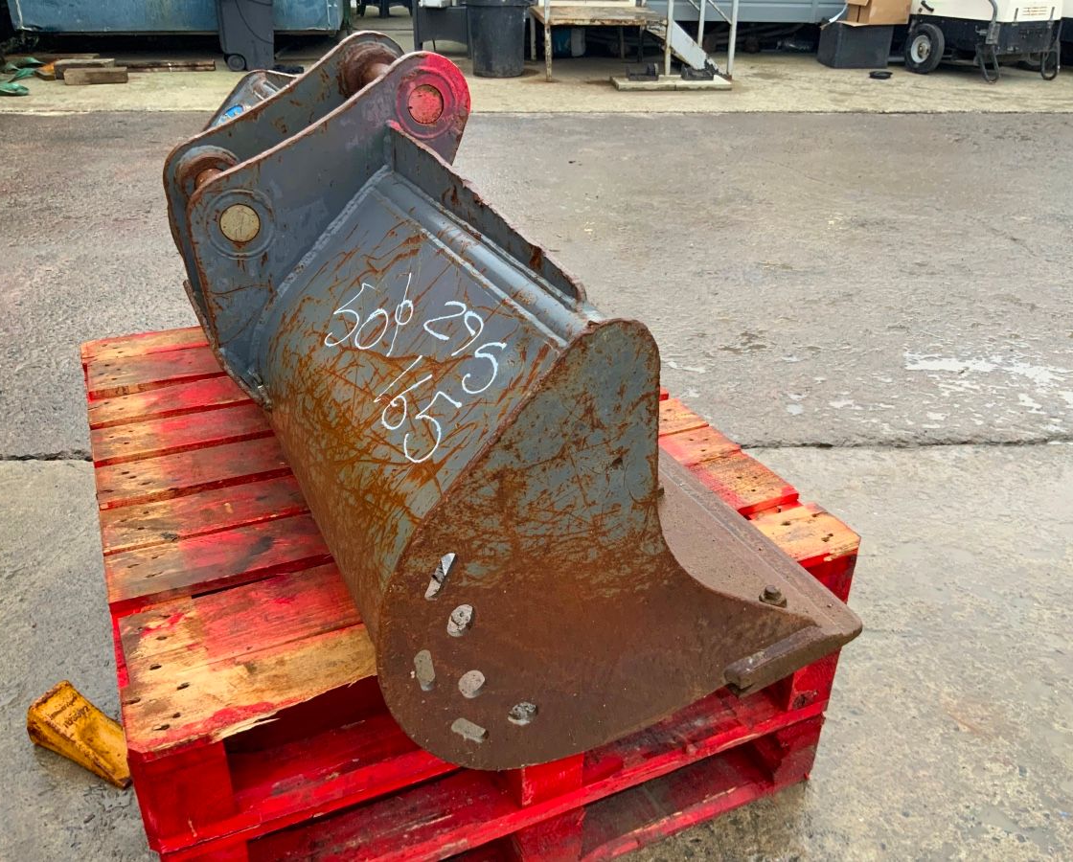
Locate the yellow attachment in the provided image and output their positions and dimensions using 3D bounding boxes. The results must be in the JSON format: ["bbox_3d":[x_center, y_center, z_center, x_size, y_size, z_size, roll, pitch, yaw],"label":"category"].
[{"bbox_3d":[-0.761,0.521,1.654,0.213,0.083,0.083,17,33,26],"label":"yellow attachment"}]

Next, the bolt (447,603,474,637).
[{"bbox_3d":[-0.071,0.177,0.902,0.028,0.033,0.020,-12,32,-21],"label":"bolt"}]

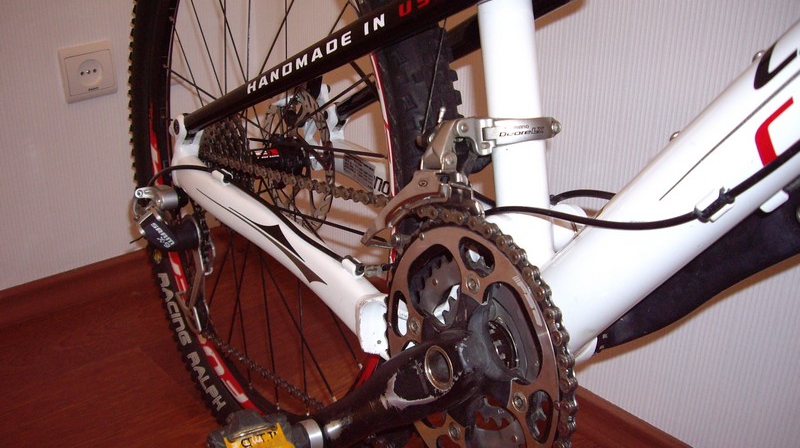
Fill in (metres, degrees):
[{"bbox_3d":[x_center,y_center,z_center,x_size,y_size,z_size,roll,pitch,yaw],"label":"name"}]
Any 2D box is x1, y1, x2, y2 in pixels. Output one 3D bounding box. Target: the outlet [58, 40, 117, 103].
[{"bbox_3d":[-0.434,-0.212,1.236,0.080,0.080,0.013,-22,34,-39],"label":"outlet"}]

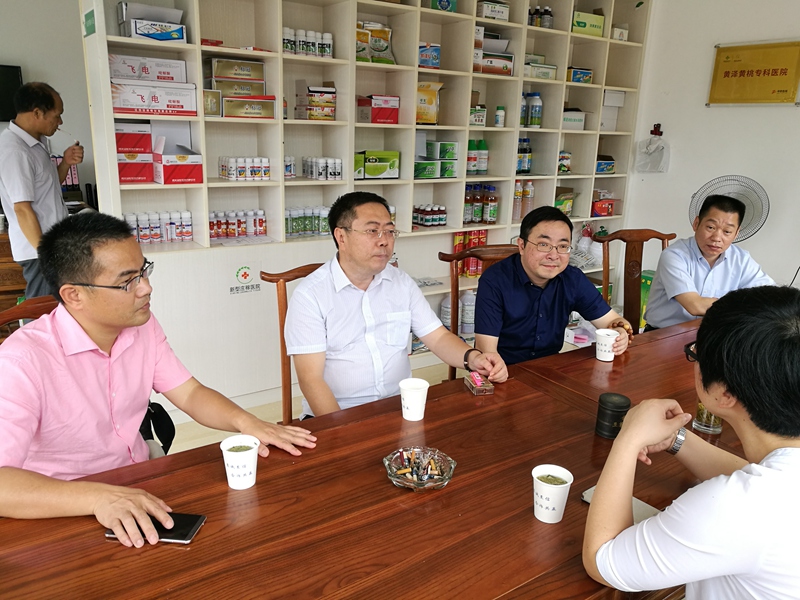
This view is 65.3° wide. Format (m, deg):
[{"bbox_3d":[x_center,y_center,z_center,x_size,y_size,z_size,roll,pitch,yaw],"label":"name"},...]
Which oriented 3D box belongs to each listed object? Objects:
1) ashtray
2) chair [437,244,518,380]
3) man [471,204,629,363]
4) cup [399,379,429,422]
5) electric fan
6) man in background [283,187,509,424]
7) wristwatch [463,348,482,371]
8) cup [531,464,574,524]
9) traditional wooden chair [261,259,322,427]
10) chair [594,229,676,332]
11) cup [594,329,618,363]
[{"bbox_3d":[0.041,0.357,1.298,0.150,0.036,0.150,2,16,-1],"label":"ashtray"},{"bbox_3d":[0.406,0.332,2.393,0.465,1.040,0.490,-4,17,-20],"label":"chair"},{"bbox_3d":[0.485,0.292,2.204,0.560,1.225,0.640,0,16,-8],"label":"man"},{"bbox_3d":[0.035,0.254,1.572,0.077,0.087,0.077,2,16,-1],"label":"cup"},{"bbox_3d":[2.033,-0.158,3.968,0.440,1.250,0.420,12,18,32],"label":"electric fan"},{"bbox_3d":[-0.005,0.338,1.855,0.630,1.290,0.660,-4,17,-21],"label":"man in background"},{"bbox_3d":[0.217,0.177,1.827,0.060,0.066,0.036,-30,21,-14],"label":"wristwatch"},{"bbox_3d":[0.286,0.371,1.184,0.077,0.087,0.077,2,16,-1],"label":"cup"},{"bbox_3d":[-0.177,0.407,2.051,0.465,1.040,0.490,-5,17,-24],"label":"traditional wooden chair"},{"bbox_3d":[1.133,0.225,2.872,0.465,1.040,0.490,-2,16,-13],"label":"chair"},{"bbox_3d":[0.670,0.150,2.026,0.077,0.087,0.077,2,16,-1],"label":"cup"}]

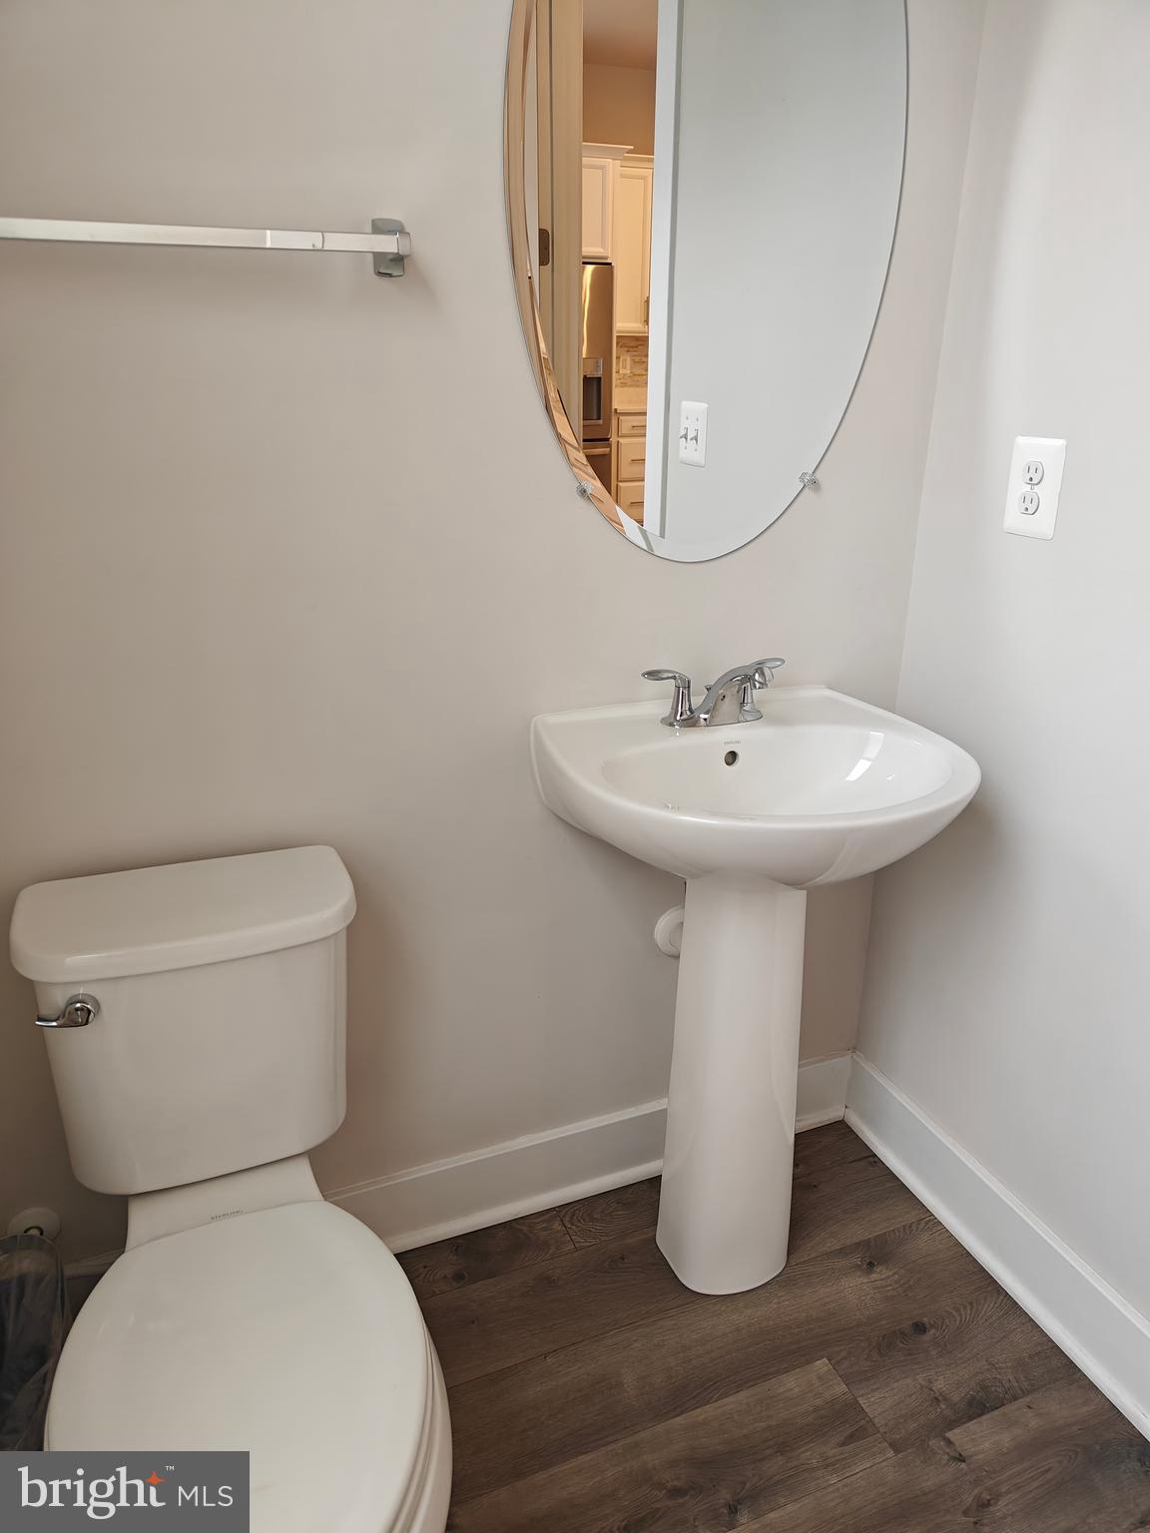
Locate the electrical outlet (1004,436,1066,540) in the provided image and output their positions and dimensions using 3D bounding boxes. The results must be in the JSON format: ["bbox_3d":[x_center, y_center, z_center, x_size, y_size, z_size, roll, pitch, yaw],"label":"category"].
[{"bbox_3d":[0.606,-0.371,1.409,0.008,0.125,0.082,-8,23,-21],"label":"electrical outlet"}]

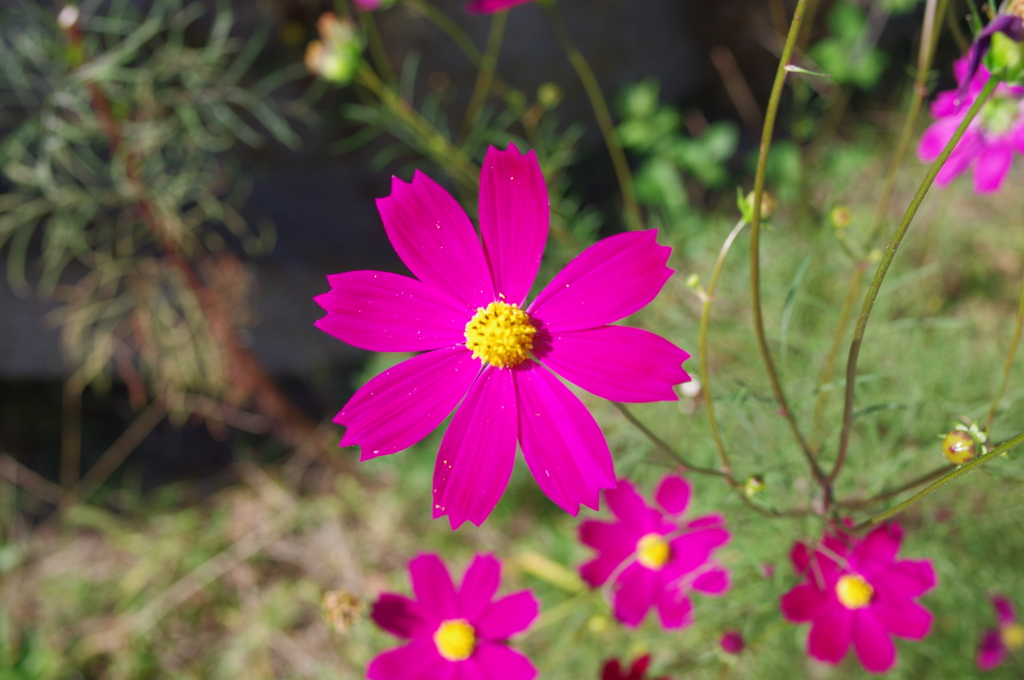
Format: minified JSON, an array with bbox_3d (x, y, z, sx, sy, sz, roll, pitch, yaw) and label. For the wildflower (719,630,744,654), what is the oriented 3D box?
[{"bbox_3d":[0.097,0.133,0.575,0.009,0.011,0.009,0,30,0],"label":"wildflower"}]

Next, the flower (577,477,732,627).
[{"bbox_3d":[0.062,0.092,0.570,0.065,0.019,0.066,5,74,8],"label":"flower"}]

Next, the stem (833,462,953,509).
[{"bbox_3d":[0.111,0.042,0.380,0.004,0.043,0.004,3,69,-40],"label":"stem"}]

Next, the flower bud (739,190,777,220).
[{"bbox_3d":[0.066,-0.036,0.352,0.009,0.009,0.009,43,27,0],"label":"flower bud"}]

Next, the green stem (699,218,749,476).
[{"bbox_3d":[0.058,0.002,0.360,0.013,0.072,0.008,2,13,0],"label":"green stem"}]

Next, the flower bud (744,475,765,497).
[{"bbox_3d":[0.070,0.042,0.375,0.006,0.006,0.006,13,27,0],"label":"flower bud"}]

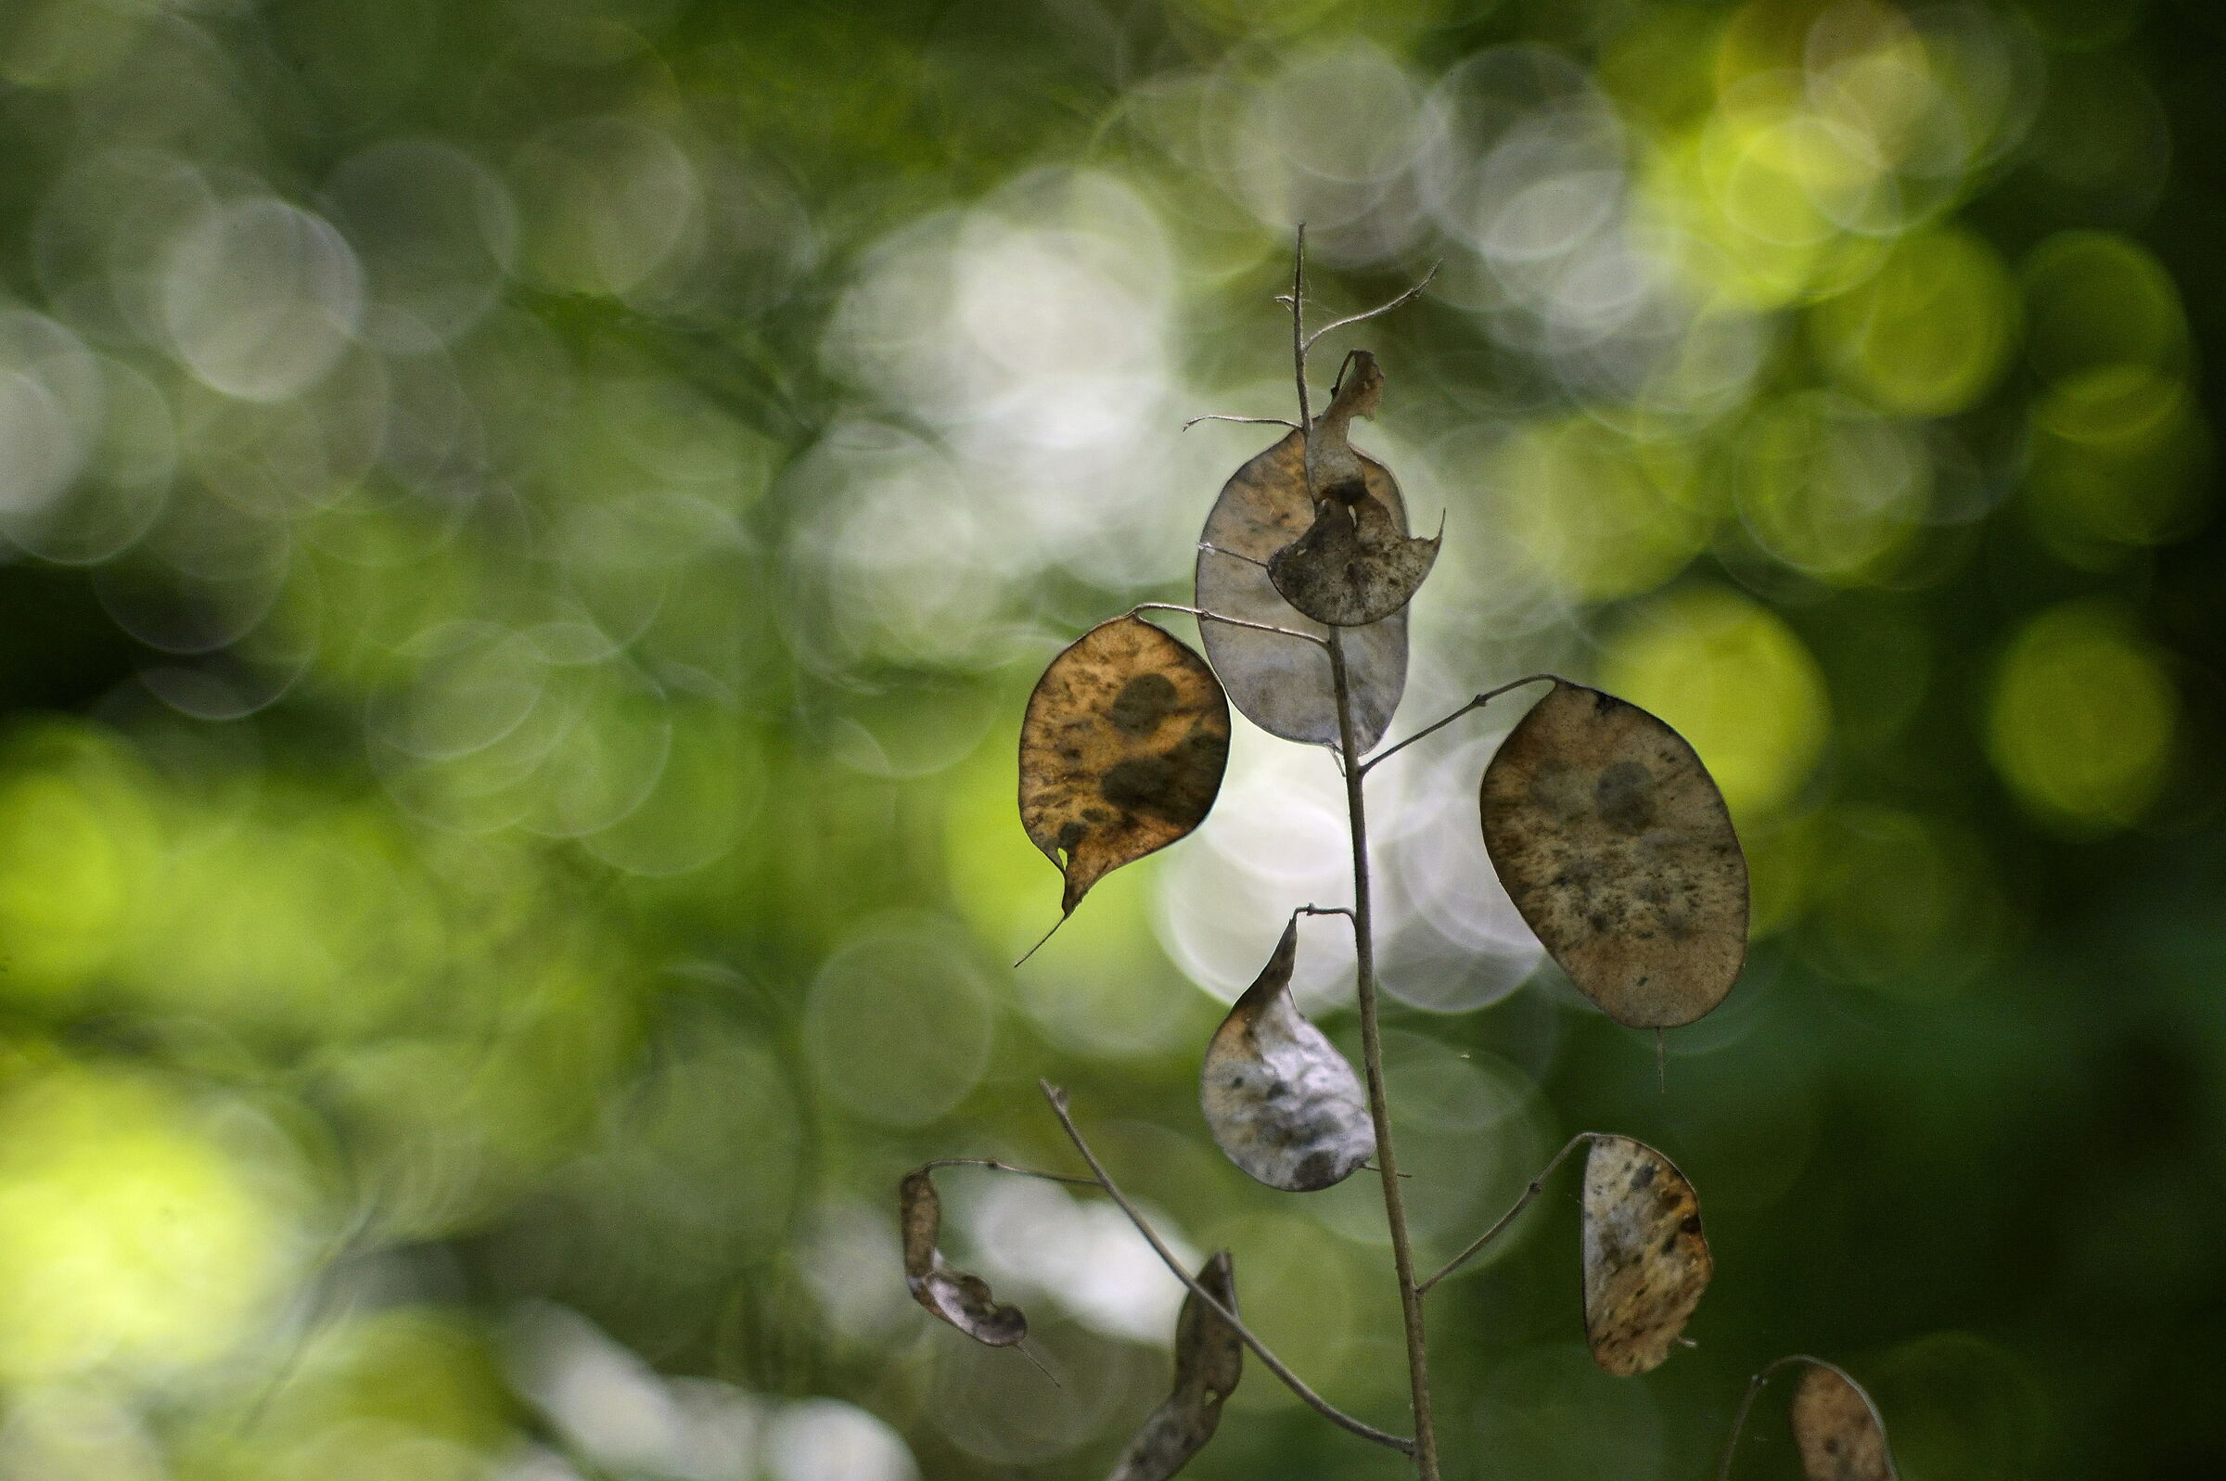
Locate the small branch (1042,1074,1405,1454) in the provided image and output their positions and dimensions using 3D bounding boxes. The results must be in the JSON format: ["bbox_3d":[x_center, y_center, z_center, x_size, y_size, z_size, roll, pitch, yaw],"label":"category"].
[{"bbox_3d":[0.013,0.068,1.400,0.007,0.067,0.006,-45,0,0],"label":"small branch"}]

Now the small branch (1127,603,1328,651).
[{"bbox_3d":[0.015,-0.014,1.400,0.025,0.003,0.003,11,0,0],"label":"small branch"}]

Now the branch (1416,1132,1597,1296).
[{"bbox_3d":[0.049,0.059,1.400,0.030,0.003,0.003,-41,0,0],"label":"branch"}]

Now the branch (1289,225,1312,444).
[{"bbox_3d":[0.024,-0.050,1.400,0.002,0.029,0.002,-2,0,0],"label":"branch"}]

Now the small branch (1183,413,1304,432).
[{"bbox_3d":[0.016,-0.040,1.400,0.015,0.002,0.002,0,0,0],"label":"small branch"}]

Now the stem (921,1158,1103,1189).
[{"bbox_3d":[-0.013,0.054,1.400,0.023,0.003,0.003,5,0,0],"label":"stem"}]

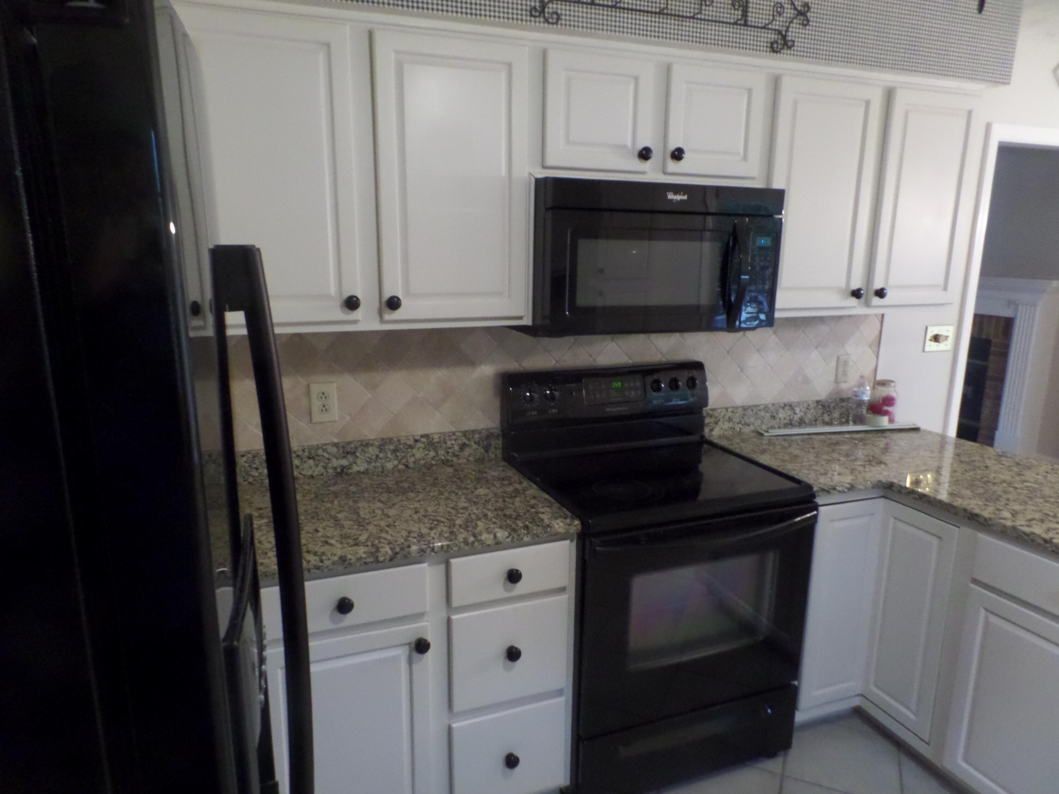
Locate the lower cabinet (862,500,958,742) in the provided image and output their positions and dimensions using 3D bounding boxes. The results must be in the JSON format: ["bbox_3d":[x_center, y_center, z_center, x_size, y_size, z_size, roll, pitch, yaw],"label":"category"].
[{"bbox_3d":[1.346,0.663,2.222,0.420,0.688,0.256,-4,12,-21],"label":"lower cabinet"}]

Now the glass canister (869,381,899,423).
[{"bbox_3d":[1.470,0.021,2.925,0.120,0.171,0.120,-4,12,-21],"label":"glass canister"}]

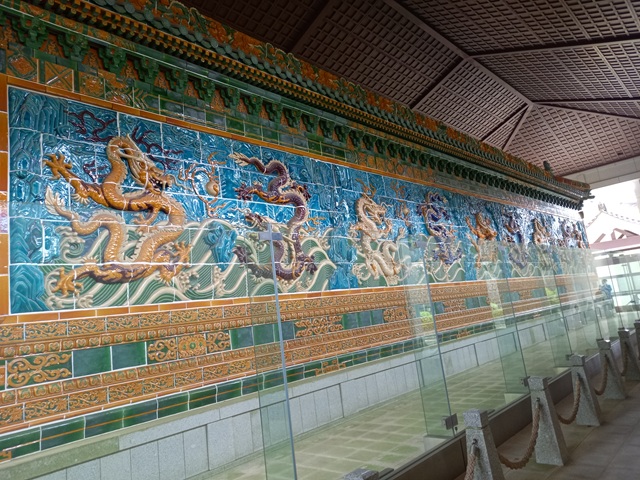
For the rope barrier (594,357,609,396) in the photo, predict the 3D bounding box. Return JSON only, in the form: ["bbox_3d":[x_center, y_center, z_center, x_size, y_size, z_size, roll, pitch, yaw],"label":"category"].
[{"bbox_3d":[3.512,1.743,5.828,0.050,0.381,1.210,-15,-12,42],"label":"rope barrier"}]

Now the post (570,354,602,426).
[{"bbox_3d":[3.050,1.725,5.337,0.229,0.746,0.224,-15,-12,42],"label":"post"}]

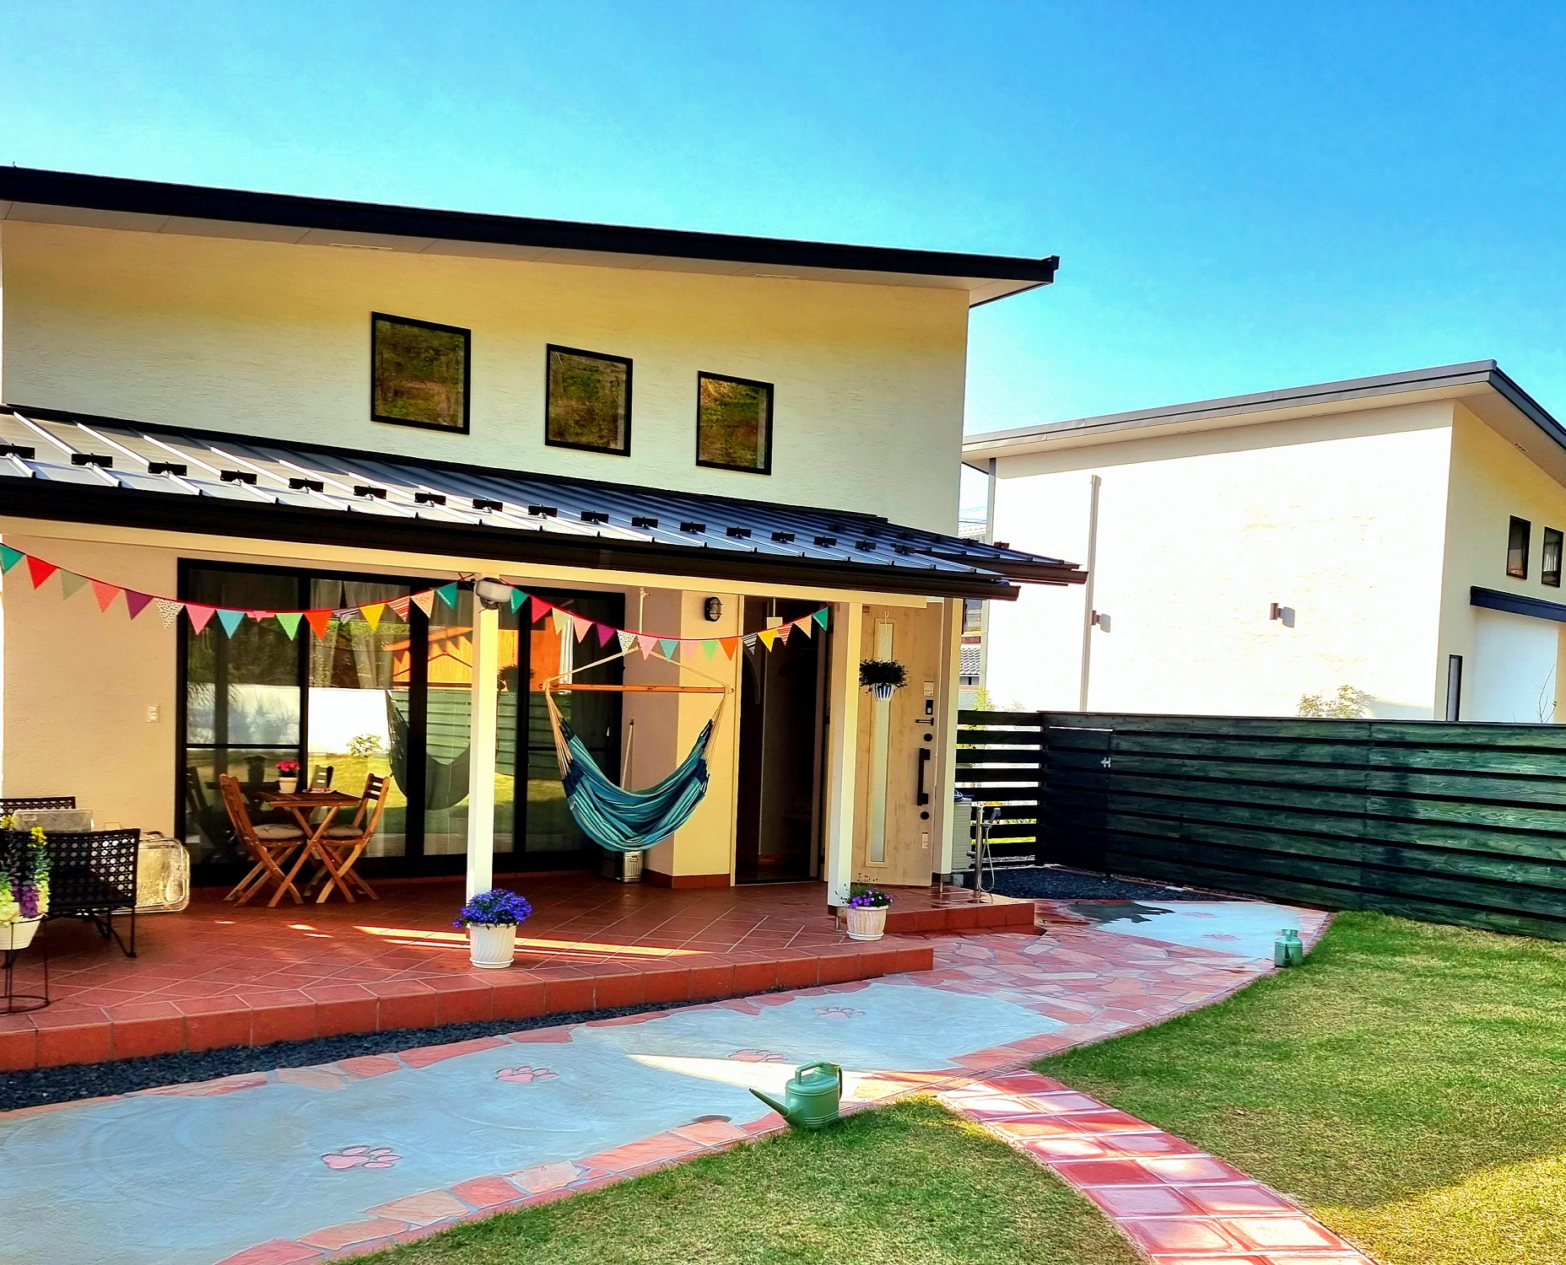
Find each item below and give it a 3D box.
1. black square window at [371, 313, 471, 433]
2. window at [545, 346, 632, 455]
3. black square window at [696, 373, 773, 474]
[{"bbox_3d":[-2.965,-2.112,9.606,0.789,0.884,0.090,4,-4,-29],"label":"black square window"},{"bbox_3d":[-1.704,-2.028,10.301,0.786,0.884,0.090,4,-4,-29],"label":"window"},{"bbox_3d":[-0.450,-1.952,10.992,0.790,0.883,0.090,4,-4,-29],"label":"black square window"}]

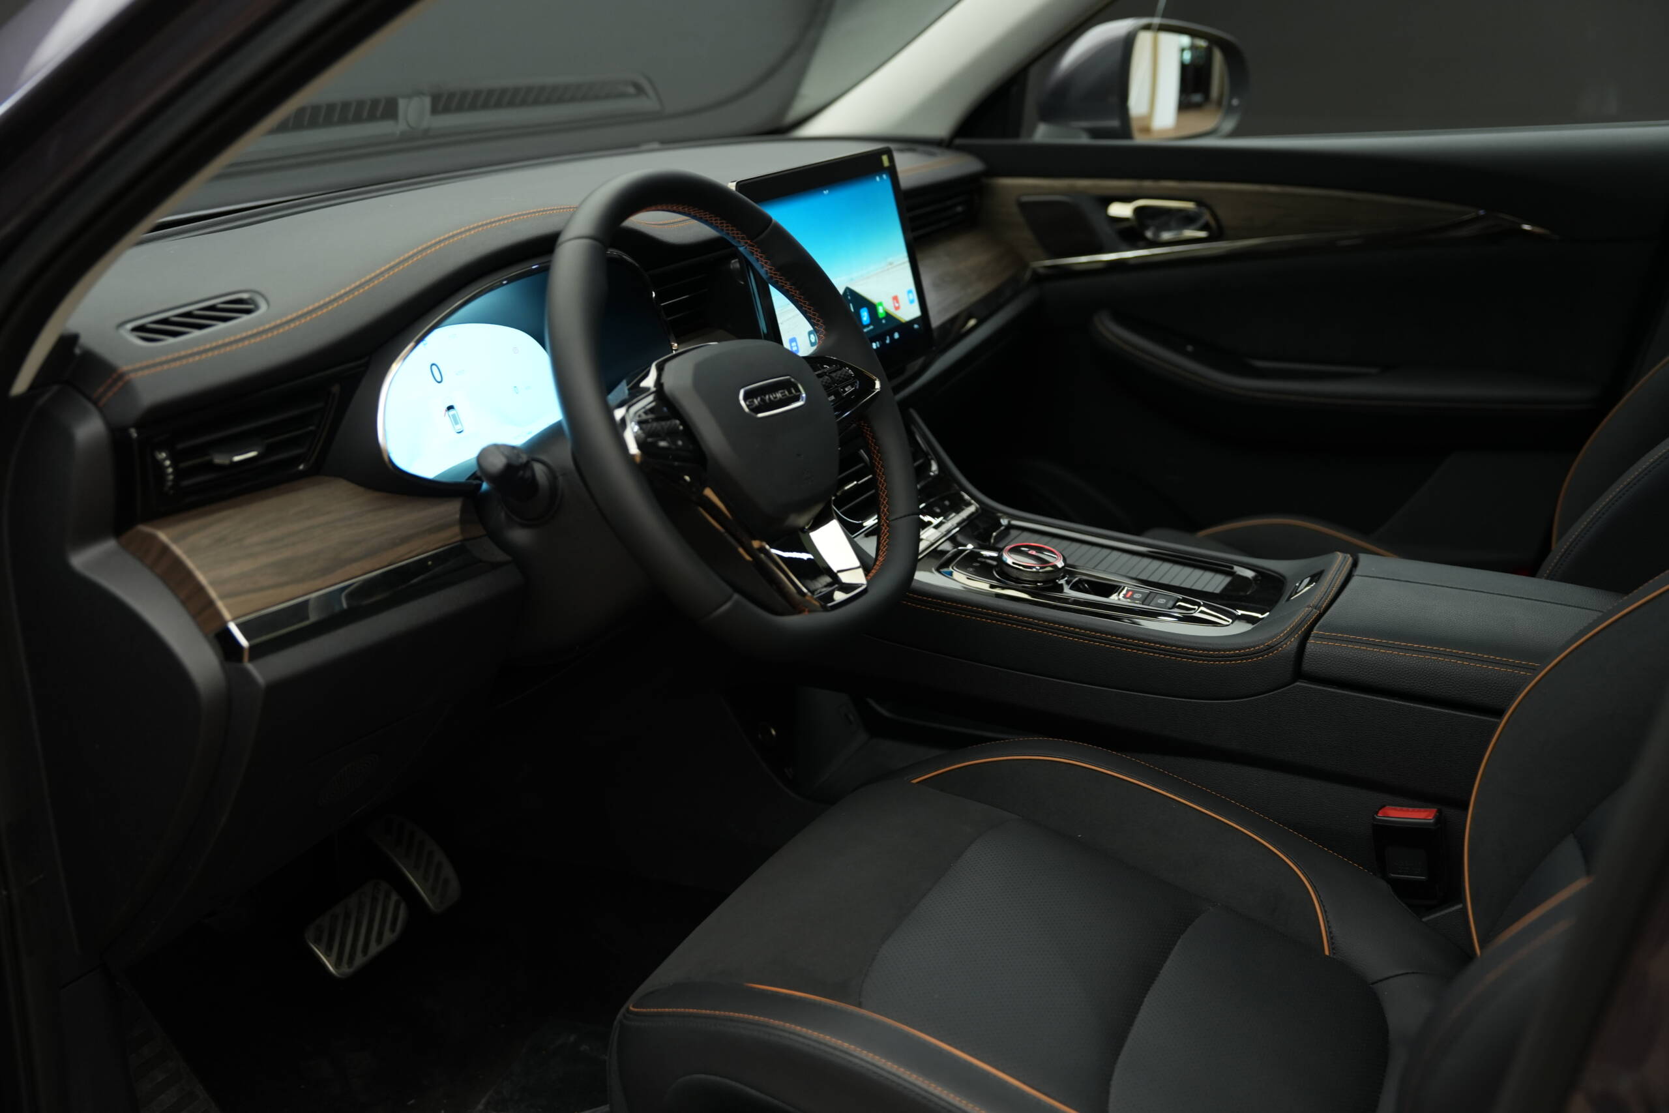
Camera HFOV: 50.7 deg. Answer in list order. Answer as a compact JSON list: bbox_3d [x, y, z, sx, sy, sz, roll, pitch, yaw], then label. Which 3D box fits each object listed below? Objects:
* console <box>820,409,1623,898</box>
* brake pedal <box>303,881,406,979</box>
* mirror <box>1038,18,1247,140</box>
[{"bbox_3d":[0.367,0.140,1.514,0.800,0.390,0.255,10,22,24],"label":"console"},{"bbox_3d":[-0.419,0.332,1.573,0.025,0.062,0.104,-40,-3,32],"label":"brake pedal"},{"bbox_3d":[0.421,-0.638,2.400,0.250,0.180,0.150,-16,26,-39],"label":"mirror"}]

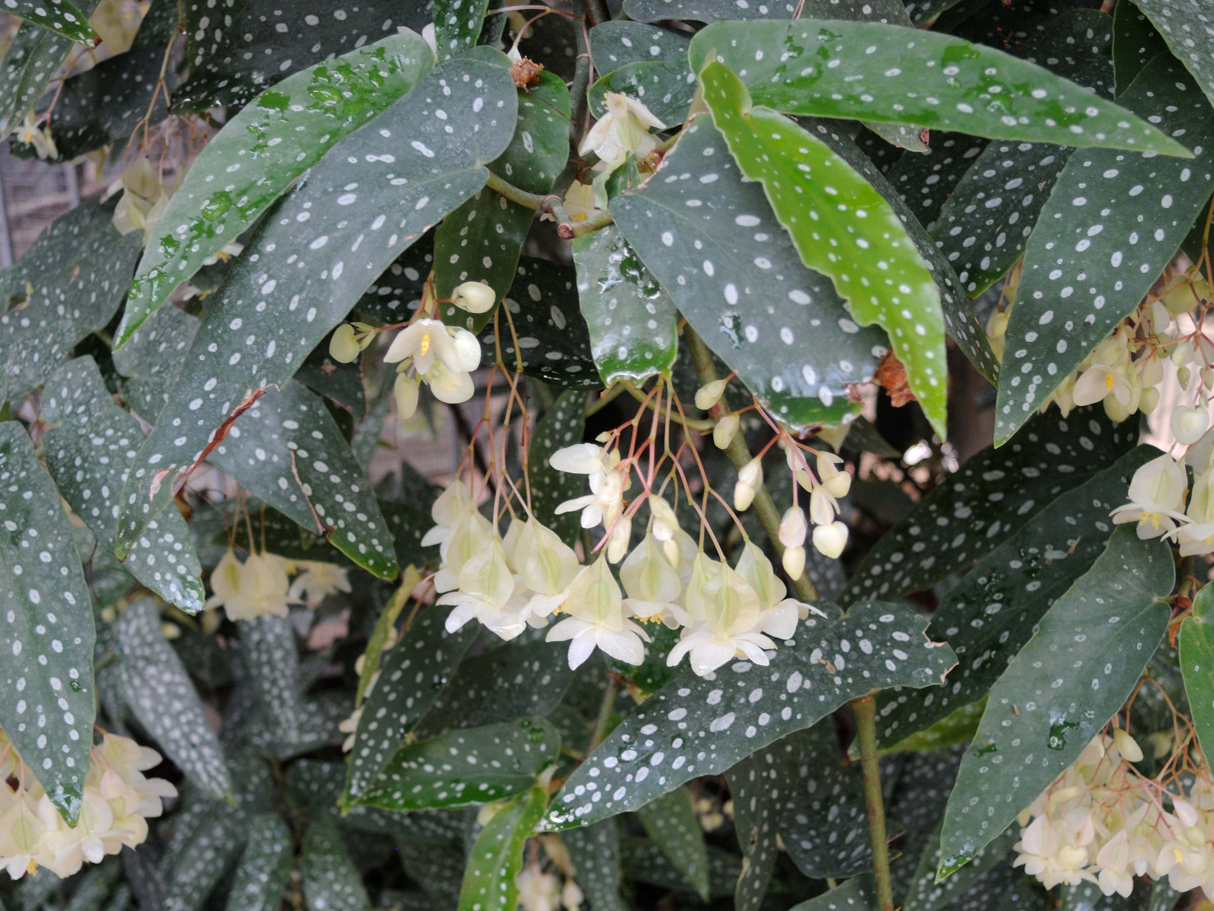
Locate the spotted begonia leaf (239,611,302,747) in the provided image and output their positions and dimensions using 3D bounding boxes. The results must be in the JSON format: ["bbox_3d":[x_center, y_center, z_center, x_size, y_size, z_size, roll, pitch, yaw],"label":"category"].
[{"bbox_3d":[-0.259,0.164,0.750,0.043,0.112,0.014,-8,-18,-35],"label":"spotted begonia leaf"}]

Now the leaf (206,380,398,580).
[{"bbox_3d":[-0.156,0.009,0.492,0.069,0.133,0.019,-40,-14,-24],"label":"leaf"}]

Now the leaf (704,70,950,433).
[{"bbox_3d":[0.086,-0.084,0.385,0.044,0.159,0.021,-23,-12,-8],"label":"leaf"}]

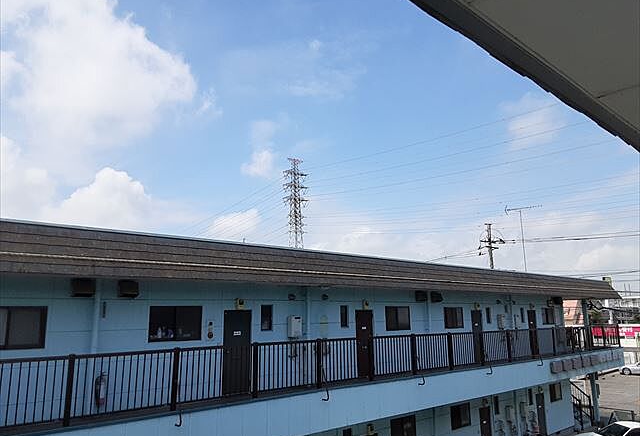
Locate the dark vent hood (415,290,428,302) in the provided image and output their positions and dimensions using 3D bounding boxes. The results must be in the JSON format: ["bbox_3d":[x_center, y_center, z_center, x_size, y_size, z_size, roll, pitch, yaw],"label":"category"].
[{"bbox_3d":[3.388,2.621,16.564,0.372,0.323,0.200,9,-14,-42],"label":"dark vent hood"}]

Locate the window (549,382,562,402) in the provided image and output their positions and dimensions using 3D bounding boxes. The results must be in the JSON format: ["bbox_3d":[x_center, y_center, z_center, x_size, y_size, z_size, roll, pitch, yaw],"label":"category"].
[{"bbox_3d":[10.615,7.846,22.435,1.122,0.747,0.100,9,-14,-42],"label":"window"}]

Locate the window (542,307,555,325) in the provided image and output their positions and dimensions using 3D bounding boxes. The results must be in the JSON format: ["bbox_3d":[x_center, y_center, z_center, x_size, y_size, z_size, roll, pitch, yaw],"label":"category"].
[{"bbox_3d":[10.540,4.535,22.983,1.239,0.734,0.100,9,-14,-42],"label":"window"}]

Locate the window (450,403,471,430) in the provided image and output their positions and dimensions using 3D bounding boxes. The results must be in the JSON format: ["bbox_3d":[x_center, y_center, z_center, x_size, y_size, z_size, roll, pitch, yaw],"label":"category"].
[{"bbox_3d":[4.770,6.691,16.835,1.140,0.723,0.100,9,-15,-41],"label":"window"}]

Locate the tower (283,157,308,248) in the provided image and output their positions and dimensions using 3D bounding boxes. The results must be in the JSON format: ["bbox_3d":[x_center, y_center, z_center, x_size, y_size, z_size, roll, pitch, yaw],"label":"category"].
[{"bbox_3d":[-7.881,8.467,166.445,11.000,59.905,7.500,10,-16,-43],"label":"tower"}]

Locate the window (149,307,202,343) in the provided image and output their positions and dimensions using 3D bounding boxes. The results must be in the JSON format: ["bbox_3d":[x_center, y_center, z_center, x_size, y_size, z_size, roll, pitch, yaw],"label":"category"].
[{"bbox_3d":[-3.084,2.283,10.757,1.215,0.740,0.100,9,-14,-42],"label":"window"}]

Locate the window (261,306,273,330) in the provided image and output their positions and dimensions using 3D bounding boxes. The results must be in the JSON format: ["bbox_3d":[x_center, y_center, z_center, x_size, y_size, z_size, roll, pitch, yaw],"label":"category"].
[{"bbox_3d":[-1.305,2.480,12.373,0.357,0.614,0.100,9,-14,-42],"label":"window"}]

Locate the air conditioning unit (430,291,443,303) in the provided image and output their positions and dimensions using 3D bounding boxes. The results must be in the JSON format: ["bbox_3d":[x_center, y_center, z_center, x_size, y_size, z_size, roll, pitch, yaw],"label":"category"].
[{"bbox_3d":[3.944,2.673,16.790,0.338,0.333,0.227,9,-15,-41],"label":"air conditioning unit"}]

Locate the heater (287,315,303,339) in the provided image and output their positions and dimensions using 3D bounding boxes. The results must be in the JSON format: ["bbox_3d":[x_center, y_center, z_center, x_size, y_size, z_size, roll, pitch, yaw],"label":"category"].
[{"bbox_3d":[-0.624,2.803,12.827,0.347,0.561,0.170,9,-14,-42],"label":"heater"}]

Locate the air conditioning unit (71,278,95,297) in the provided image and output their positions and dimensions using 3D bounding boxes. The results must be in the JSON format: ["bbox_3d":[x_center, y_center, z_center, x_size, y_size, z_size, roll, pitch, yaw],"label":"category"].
[{"bbox_3d":[-4.440,1.311,9.372,0.338,0.333,0.227,9,-15,-41],"label":"air conditioning unit"}]

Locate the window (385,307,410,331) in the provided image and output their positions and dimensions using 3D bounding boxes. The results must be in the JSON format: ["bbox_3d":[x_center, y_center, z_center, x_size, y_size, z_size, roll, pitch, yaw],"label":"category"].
[{"bbox_3d":[2.441,3.117,15.467,1.170,0.712,0.100,9,-15,-41],"label":"window"}]

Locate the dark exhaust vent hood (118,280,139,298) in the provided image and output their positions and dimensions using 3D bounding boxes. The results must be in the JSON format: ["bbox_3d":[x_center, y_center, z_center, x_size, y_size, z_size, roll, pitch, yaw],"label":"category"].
[{"bbox_3d":[-3.779,1.418,9.957,0.338,0.333,0.227,9,-15,-41],"label":"dark exhaust vent hood"}]

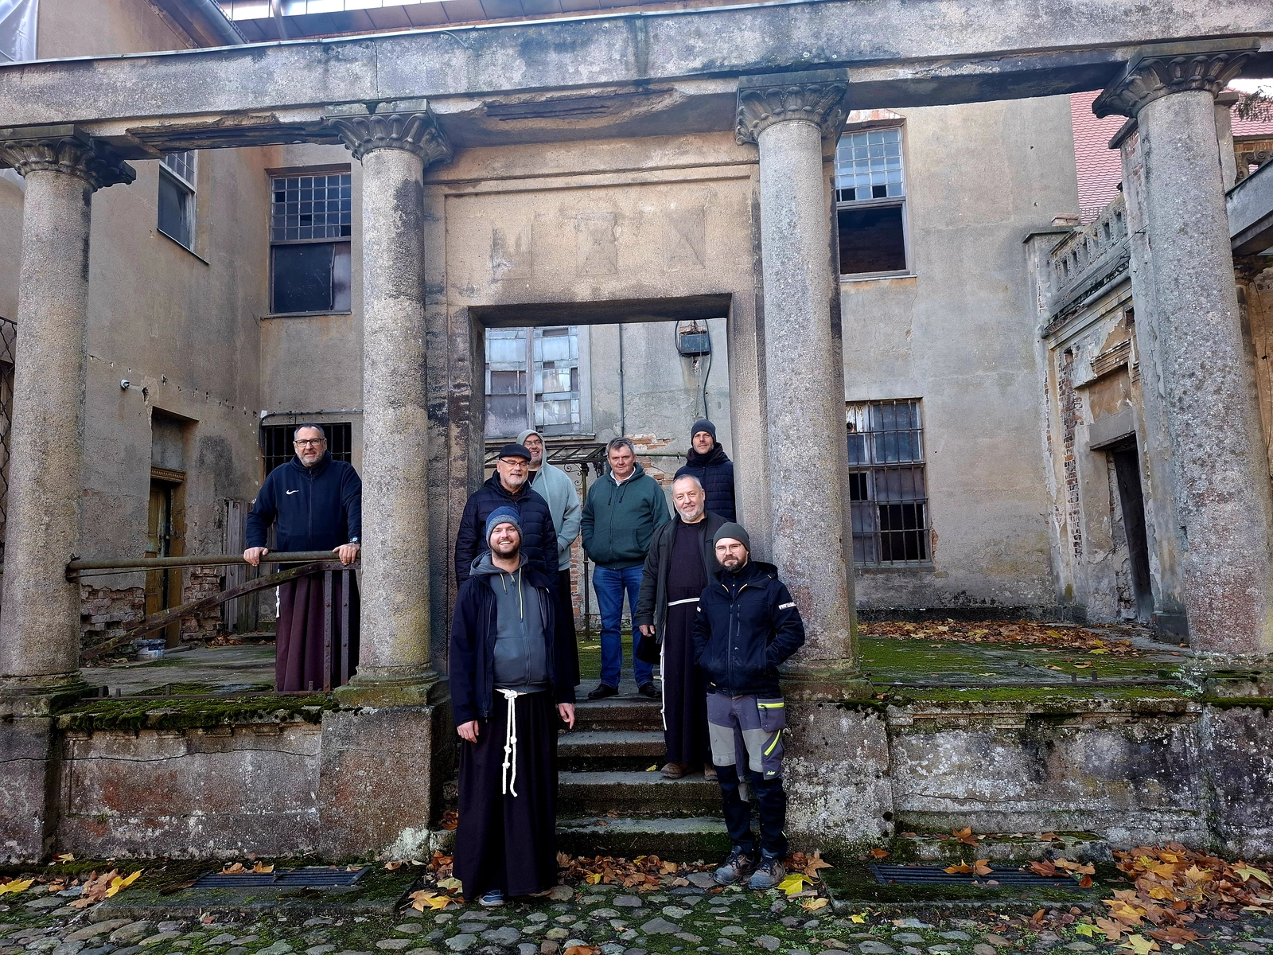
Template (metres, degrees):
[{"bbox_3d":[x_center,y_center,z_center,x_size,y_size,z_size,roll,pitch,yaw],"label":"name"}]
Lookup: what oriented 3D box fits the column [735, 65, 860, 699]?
[{"bbox_3d":[1.003,-0.548,5.094,0.636,3.611,0.636,-2,-6,4],"label":"column"}]

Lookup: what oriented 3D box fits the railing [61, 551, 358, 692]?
[{"bbox_3d":[-2.612,0.909,5.209,1.858,0.869,0.071,-2,-6,4],"label":"railing"}]

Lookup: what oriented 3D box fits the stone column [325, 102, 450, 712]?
[{"bbox_3d":[-1.511,-0.456,5.284,0.636,3.611,0.636,-2,-6,4],"label":"stone column"}]

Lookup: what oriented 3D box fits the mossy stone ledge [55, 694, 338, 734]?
[{"bbox_3d":[-2.562,1.404,5.096,1.656,0.131,0.374,-2,-6,4],"label":"mossy stone ledge"}]

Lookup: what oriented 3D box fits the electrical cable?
[{"bbox_3d":[0.977,-1.323,11.540,0.130,1.150,0.040,-2,-6,4],"label":"electrical cable"}]

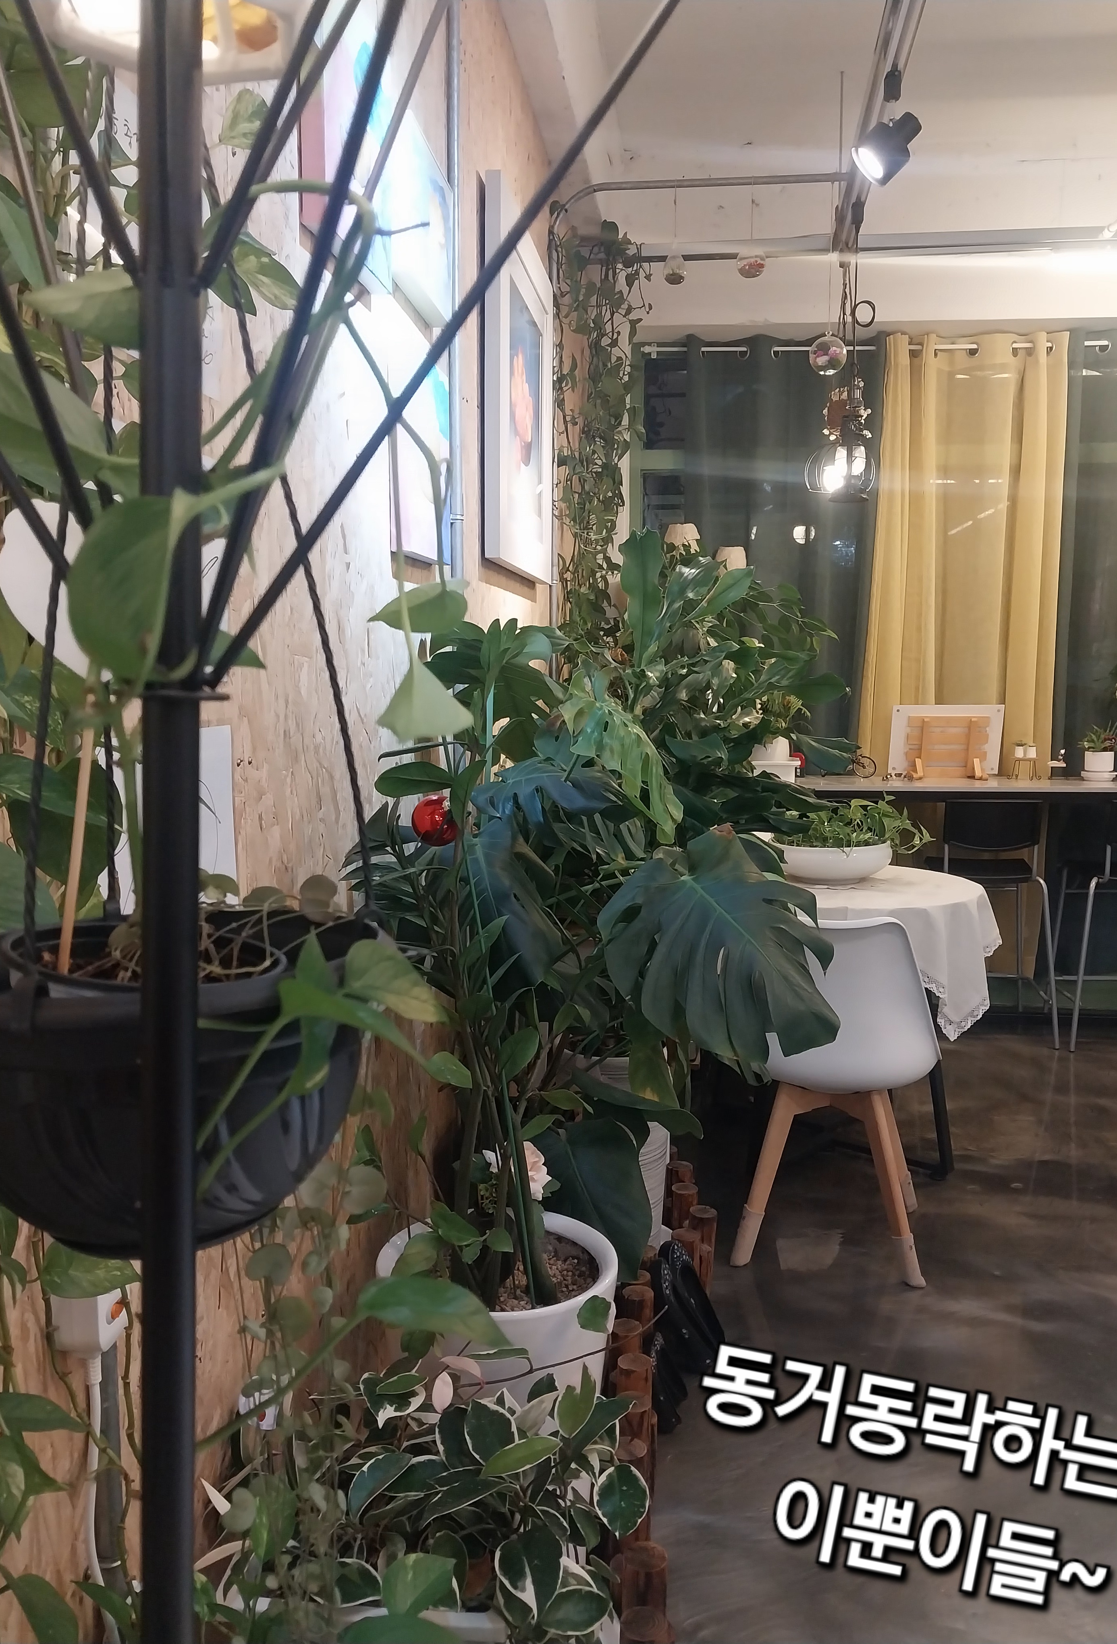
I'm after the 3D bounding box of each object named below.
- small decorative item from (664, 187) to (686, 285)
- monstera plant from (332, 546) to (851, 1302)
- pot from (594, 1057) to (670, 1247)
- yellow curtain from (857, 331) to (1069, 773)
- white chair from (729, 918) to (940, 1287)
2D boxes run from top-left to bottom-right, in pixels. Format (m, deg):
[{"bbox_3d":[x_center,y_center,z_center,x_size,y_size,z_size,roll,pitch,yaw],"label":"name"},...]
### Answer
[{"bbox_3d":[0.324,-1.631,3.439,0.066,0.259,0.066,1,6,5],"label":"small decorative item"},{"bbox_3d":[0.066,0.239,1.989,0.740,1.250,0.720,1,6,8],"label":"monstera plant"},{"bbox_3d":[0.128,0.777,2.946,0.310,0.535,0.310,0,6,0],"label":"pot"},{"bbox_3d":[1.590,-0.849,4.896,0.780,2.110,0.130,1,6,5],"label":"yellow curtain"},{"bbox_3d":[0.673,0.603,2.971,0.460,0.820,0.510,2,7,13],"label":"white chair"}]

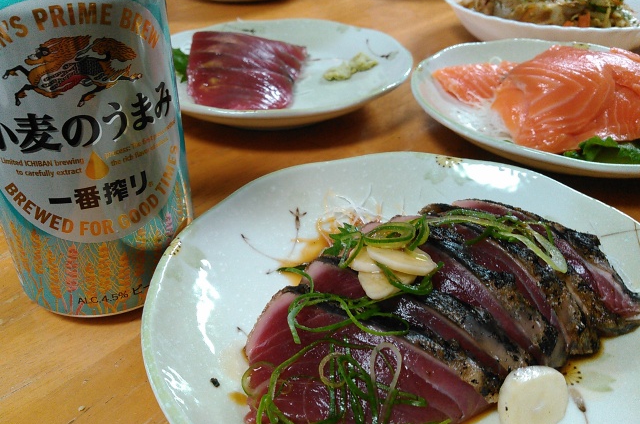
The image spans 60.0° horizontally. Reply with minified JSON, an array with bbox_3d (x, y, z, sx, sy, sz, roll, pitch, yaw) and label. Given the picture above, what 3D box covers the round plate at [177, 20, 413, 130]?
[{"bbox_3d":[-0.031,-0.088,0.365,0.181,0.028,0.181,0,34,0],"label":"round plate"}]

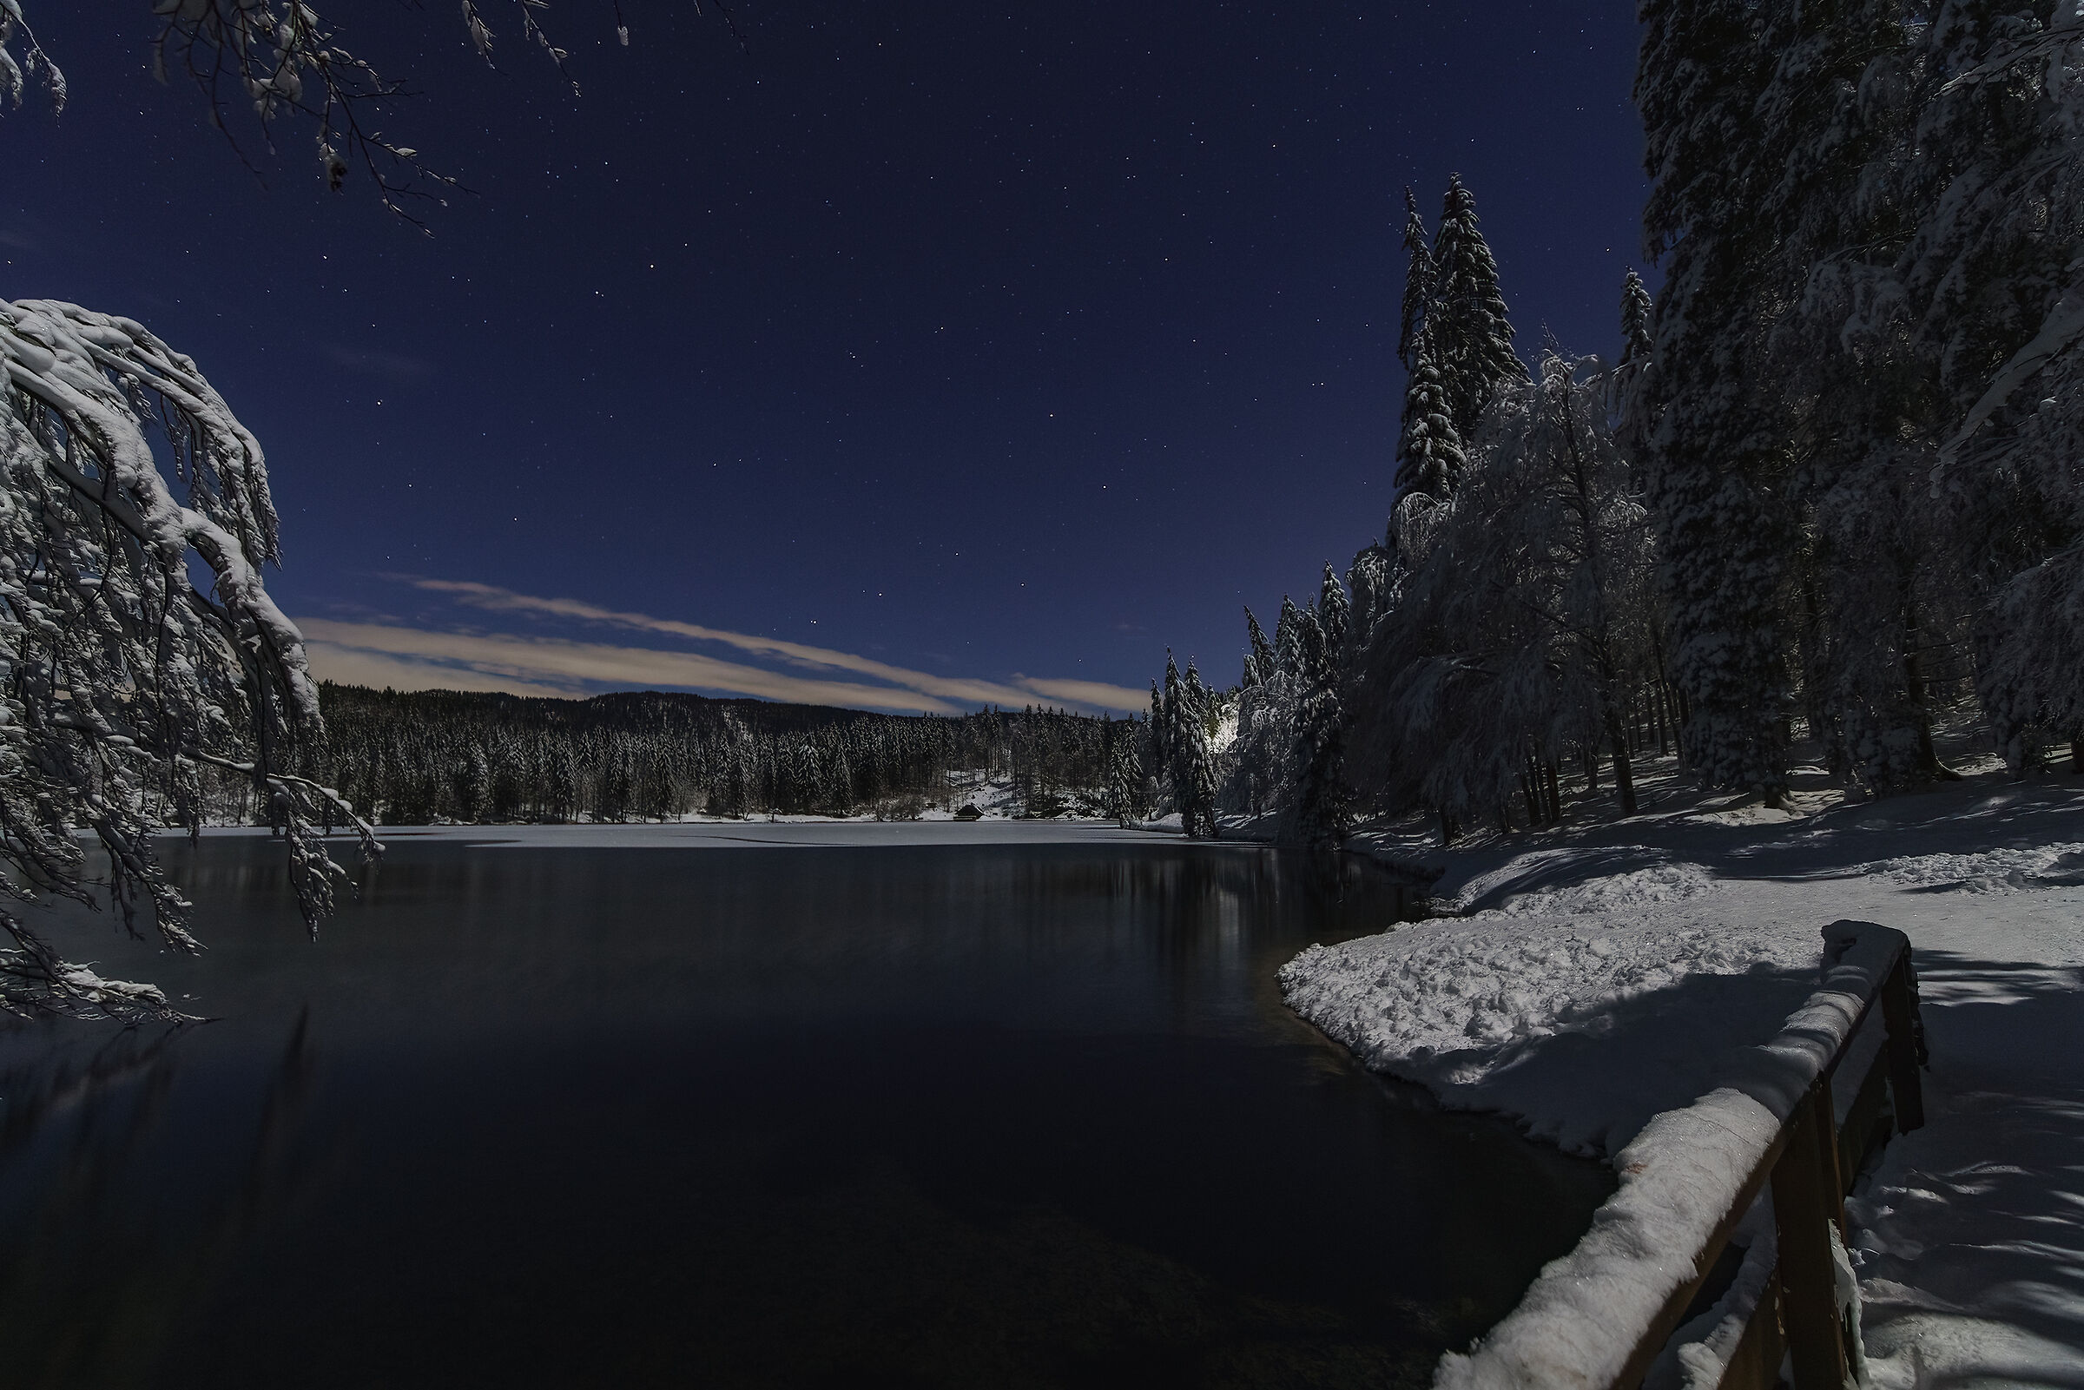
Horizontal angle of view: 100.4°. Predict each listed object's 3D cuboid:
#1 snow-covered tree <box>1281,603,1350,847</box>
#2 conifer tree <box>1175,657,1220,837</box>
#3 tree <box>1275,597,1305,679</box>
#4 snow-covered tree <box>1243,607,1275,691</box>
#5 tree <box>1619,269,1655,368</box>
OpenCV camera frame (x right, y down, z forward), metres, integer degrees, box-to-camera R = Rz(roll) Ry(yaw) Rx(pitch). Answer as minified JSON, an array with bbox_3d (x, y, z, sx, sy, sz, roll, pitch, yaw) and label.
[{"bbox_3d":[18.140,1.860,57.270,4.500,16.010,4.500,0,-8,0],"label":"snow-covered tree"},{"bbox_3d":[14.260,4.920,80.060,4.100,16.220,4.100,0,-8,0],"label":"conifer tree"},{"bbox_3d":[24.360,0.770,84.660,5.000,21.270,5.000,0,-8,0],"label":"tree"},{"bbox_3d":[21.750,1.300,86.610,4.800,20.760,4.800,0,-8,0],"label":"snow-covered tree"},{"bbox_3d":[33.430,-10.600,47.850,5.000,27.580,5.000,0,-8,0],"label":"tree"}]

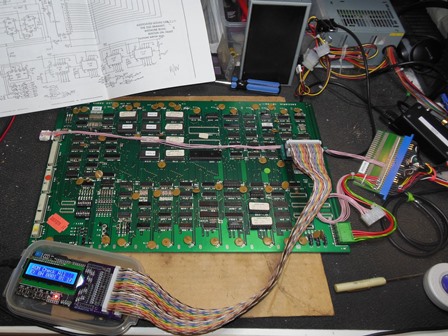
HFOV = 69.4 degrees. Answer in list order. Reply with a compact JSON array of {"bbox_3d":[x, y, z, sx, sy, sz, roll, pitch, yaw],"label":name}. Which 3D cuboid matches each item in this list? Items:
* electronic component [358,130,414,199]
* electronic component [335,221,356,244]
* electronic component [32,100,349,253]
[{"bbox_3d":[0.260,-0.006,0.520,0.054,0.016,0.130,29,64,12],"label":"electronic component"},{"bbox_3d":[0.174,0.092,0.466,0.023,0.013,0.028,0,62,-3],"label":"electronic component"},{"bbox_3d":[-0.047,-0.001,0.514,0.445,0.017,0.266,0,62,-3],"label":"electronic component"}]

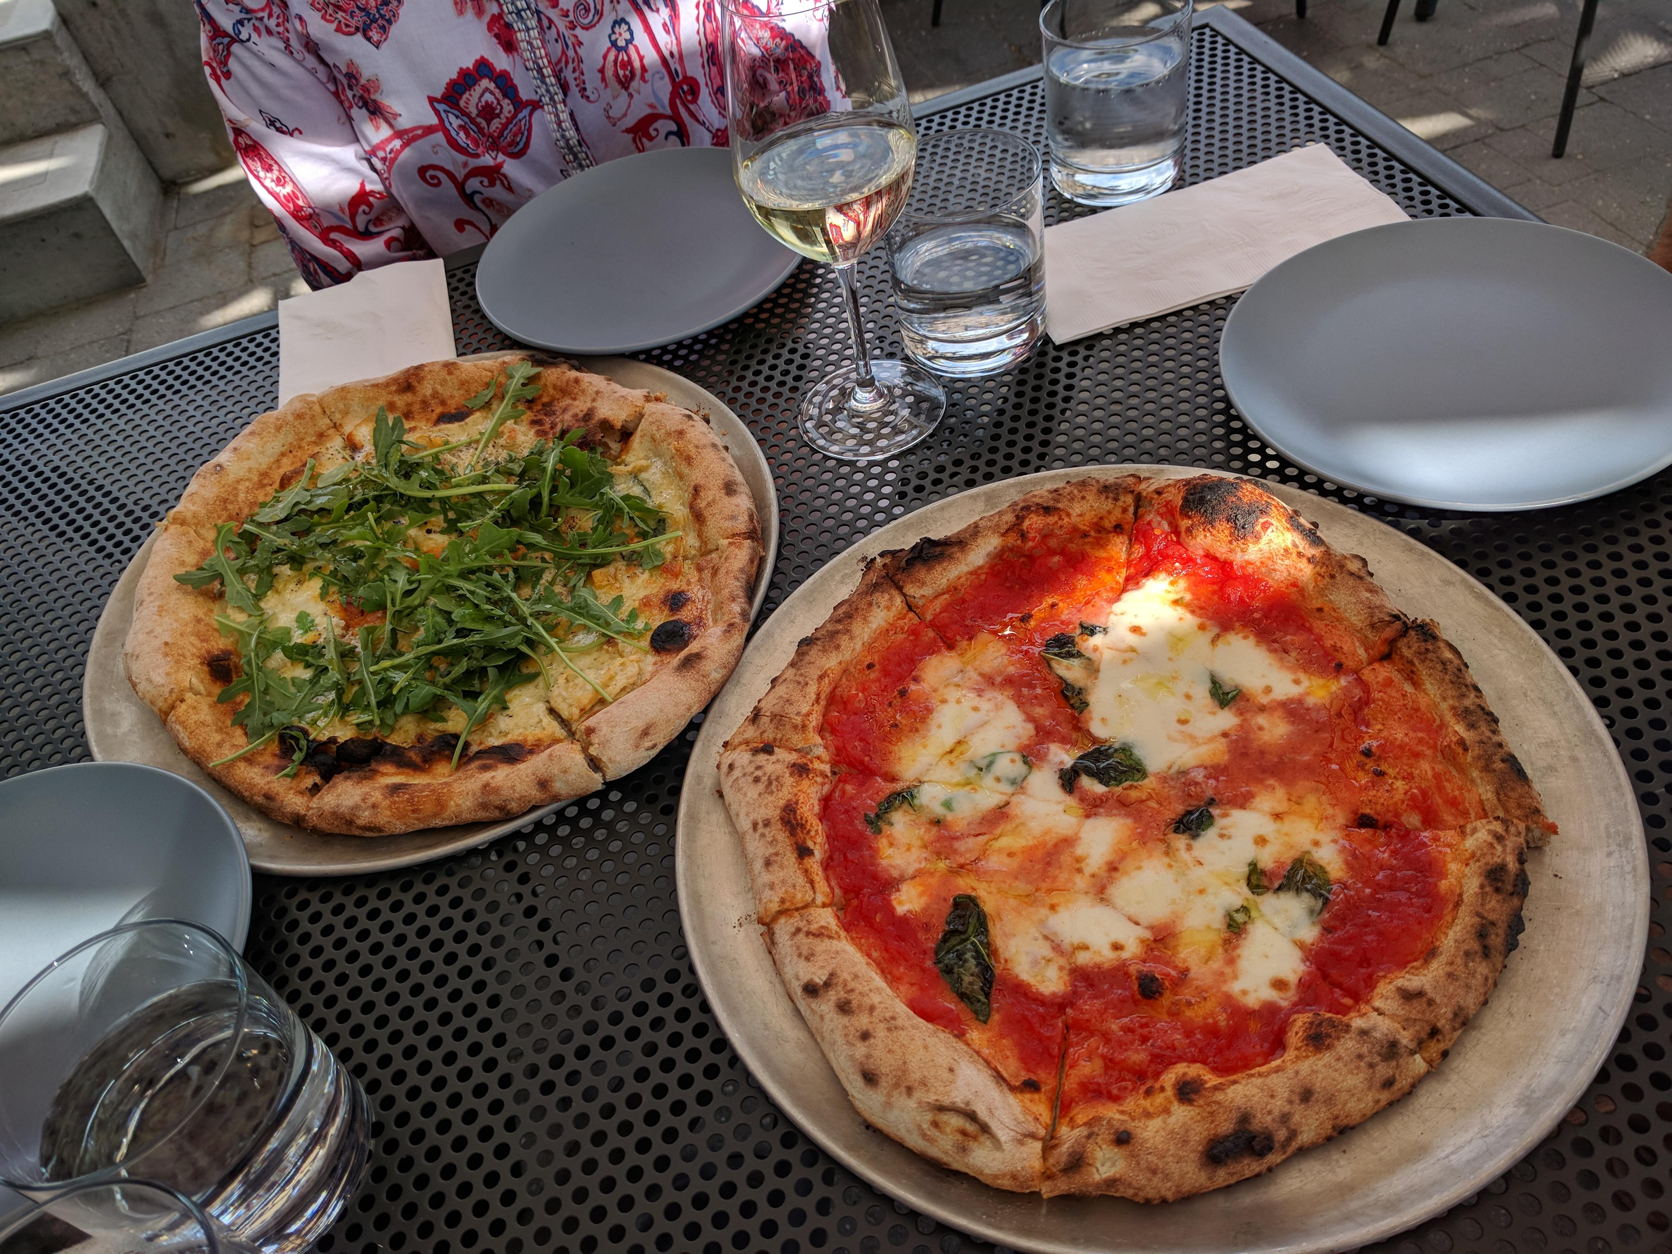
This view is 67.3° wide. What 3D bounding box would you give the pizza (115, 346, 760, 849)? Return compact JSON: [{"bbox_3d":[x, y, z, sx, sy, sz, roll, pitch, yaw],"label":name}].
[{"bbox_3d":[-0.189,-0.033,0.596,0.317,0.035,0.277,25,59,29],"label":"pizza"}]

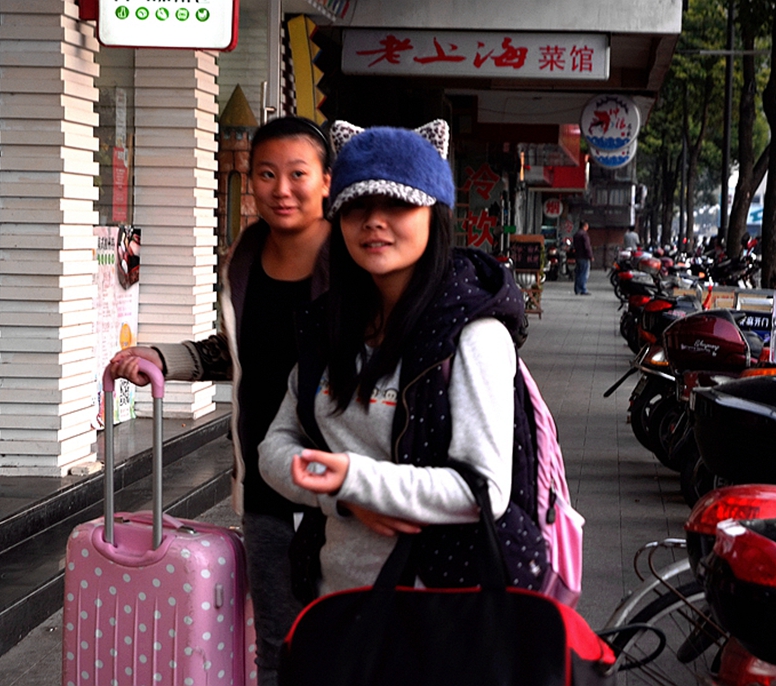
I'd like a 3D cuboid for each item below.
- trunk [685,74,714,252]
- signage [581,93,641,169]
[{"bbox_3d":[9.698,-5.134,43.261,0.850,6.440,0.700,2,5,9],"label":"trunk"},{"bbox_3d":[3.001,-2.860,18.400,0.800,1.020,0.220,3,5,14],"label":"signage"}]

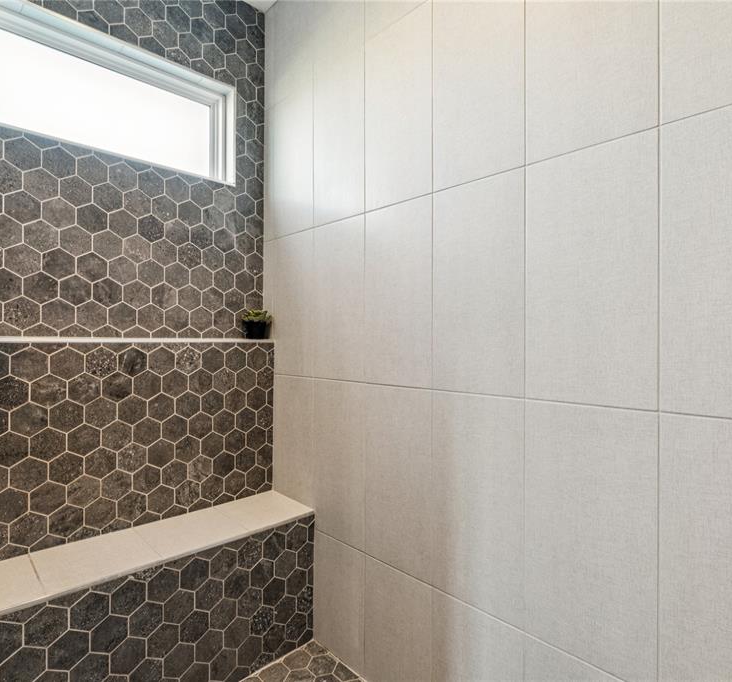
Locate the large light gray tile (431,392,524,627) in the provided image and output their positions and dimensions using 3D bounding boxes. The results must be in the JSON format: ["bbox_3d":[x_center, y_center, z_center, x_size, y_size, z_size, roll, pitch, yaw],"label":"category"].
[{"bbox_3d":[0.320,0.458,1.310,0.018,0.610,0.302,0,0,-44],"label":"large light gray tile"}]

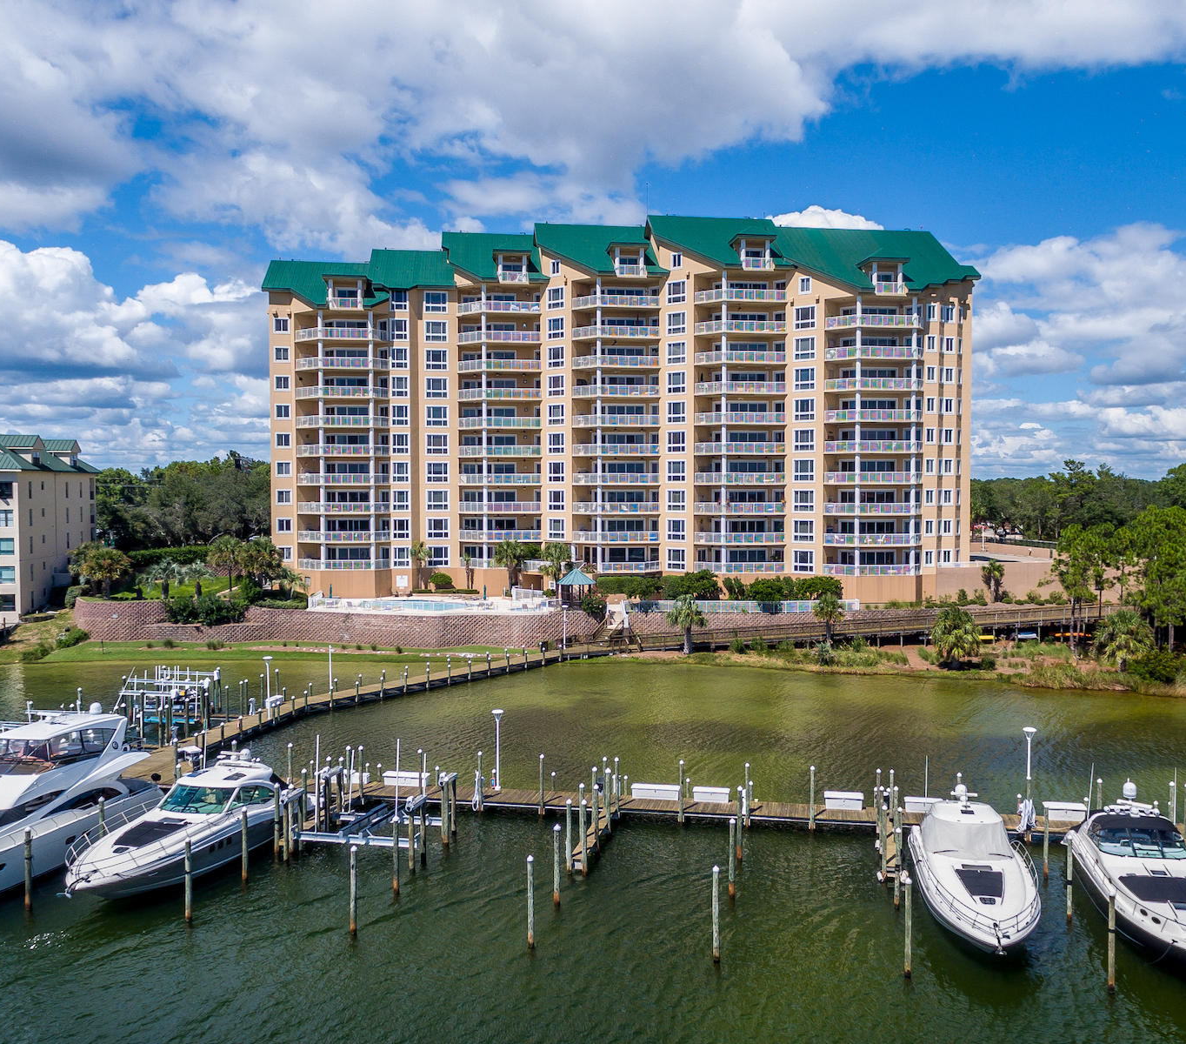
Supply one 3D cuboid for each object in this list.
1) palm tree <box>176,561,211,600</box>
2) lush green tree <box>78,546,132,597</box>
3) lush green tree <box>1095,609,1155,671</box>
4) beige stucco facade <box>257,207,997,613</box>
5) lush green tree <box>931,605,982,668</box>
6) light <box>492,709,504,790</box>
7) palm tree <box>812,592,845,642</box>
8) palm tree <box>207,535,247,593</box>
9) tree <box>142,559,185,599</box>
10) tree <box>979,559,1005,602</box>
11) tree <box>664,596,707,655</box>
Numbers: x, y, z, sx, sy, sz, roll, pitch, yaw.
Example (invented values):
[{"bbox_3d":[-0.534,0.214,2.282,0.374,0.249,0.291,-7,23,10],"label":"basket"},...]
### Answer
[{"bbox_3d":[-39.087,5.740,85.000,3.362,3.750,3.362,0,2,0],"label":"palm tree"},{"bbox_3d":[-47.914,5.022,85.500,5.132,4.892,5.132,0,2,0],"label":"lush green tree"},{"bbox_3d":[40.633,8.981,66.500,4.500,4.860,4.400,0,2,0],"label":"lush green tree"},{"bbox_3d":[2.536,-12.071,96.409,73.500,39.500,20.000,0,2,4],"label":"beige stucco facade"},{"bbox_3d":[29.938,9.546,71.800,4.114,5.049,4.114,0,2,0],"label":"lush green tree"},{"bbox_3d":[-4.447,10.676,40.800,0.550,3.790,0.550,0,2,0],"label":"light"},{"bbox_3d":[20.627,8.340,76.000,2.900,4.490,2.900,0,2,0],"label":"palm tree"},{"bbox_3d":[-37.064,4.271,88.000,3.800,5.820,3.800,0,2,0],"label":"palm tree"},{"bbox_3d":[-41.769,5.587,84.500,4.149,3.961,4.149,0,2,0],"label":"tree"},{"bbox_3d":[38.903,5.773,84.600,2.500,4.170,2.500,0,2,0],"label":"tree"},{"bbox_3d":[8.069,8.922,75.500,3.700,5.310,3.600,0,2,0],"label":"tree"}]

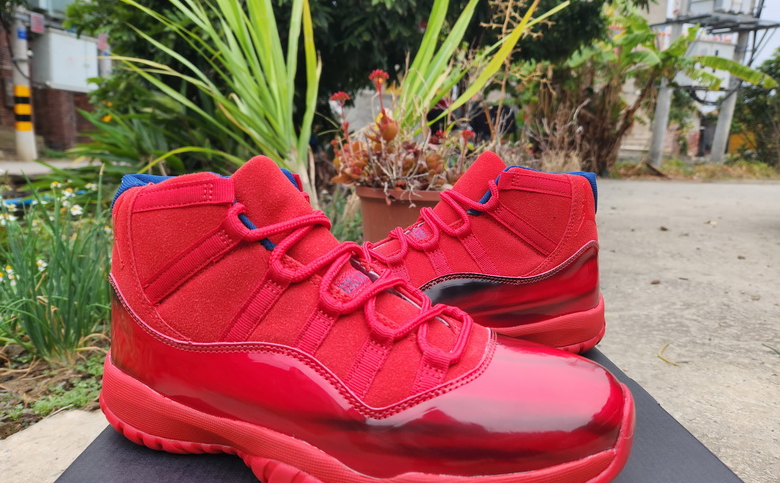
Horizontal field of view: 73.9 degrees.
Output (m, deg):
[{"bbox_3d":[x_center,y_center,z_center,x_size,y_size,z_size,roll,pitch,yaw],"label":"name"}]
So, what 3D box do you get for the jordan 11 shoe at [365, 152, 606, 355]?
[{"bbox_3d":[0.040,0.006,0.460,0.300,0.167,0.110,0,8,1],"label":"jordan 11 shoe"}]

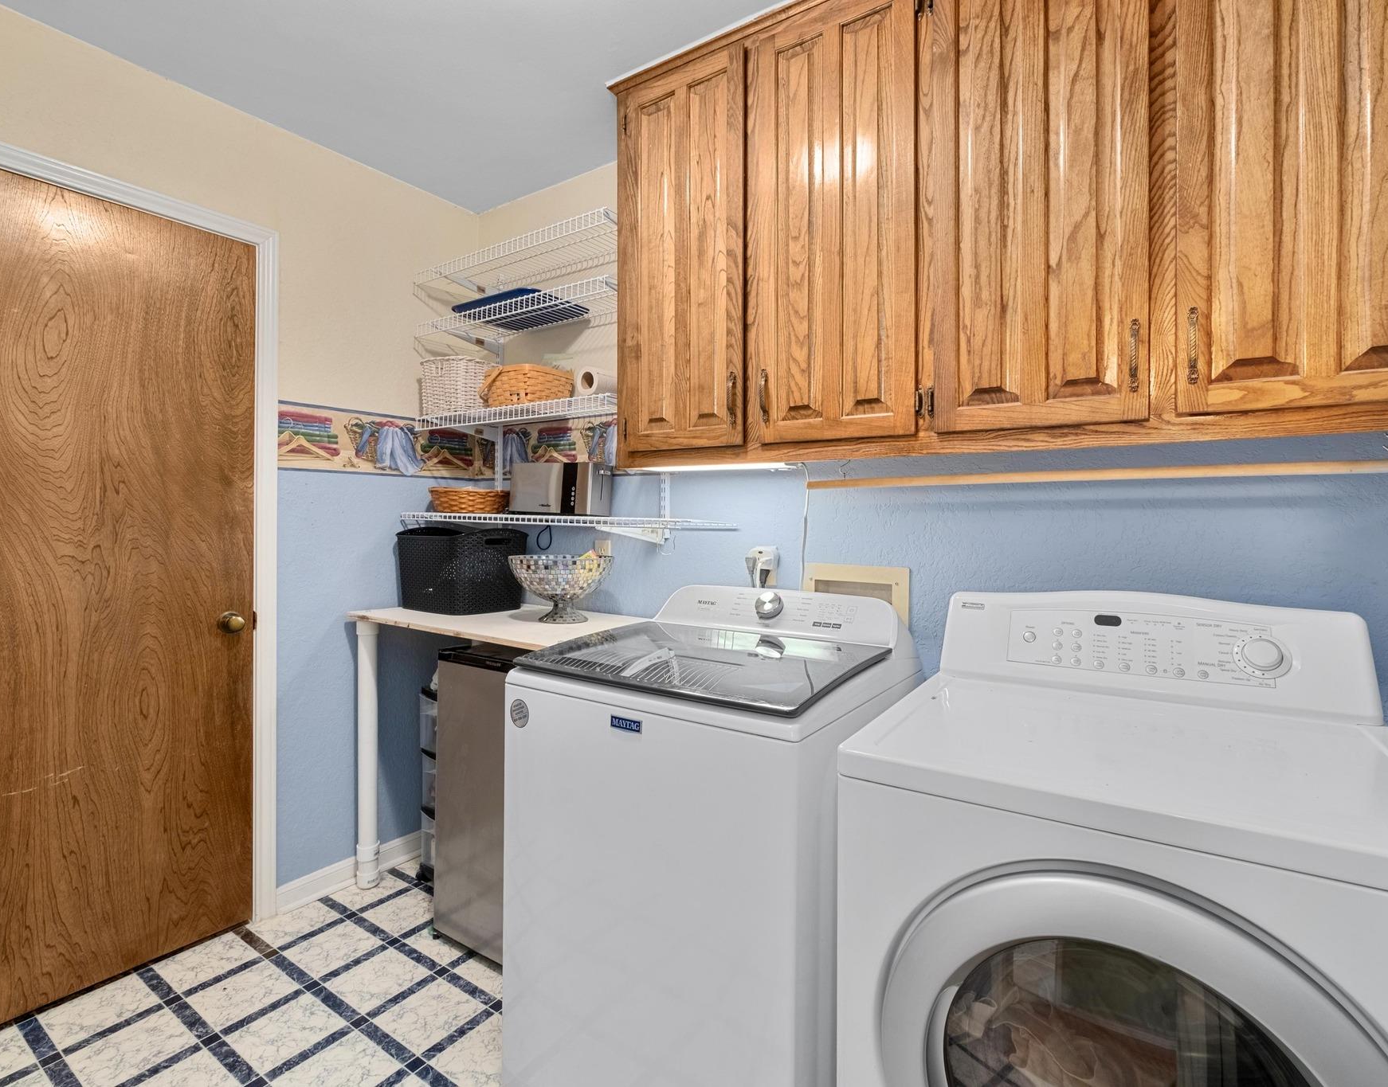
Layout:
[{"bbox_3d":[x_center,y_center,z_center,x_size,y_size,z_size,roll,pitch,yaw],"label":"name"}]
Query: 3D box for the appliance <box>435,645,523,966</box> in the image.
[{"bbox_3d":[-0.416,0.733,2.057,0.485,0.843,0.495,1,2,34],"label":"appliance"}]

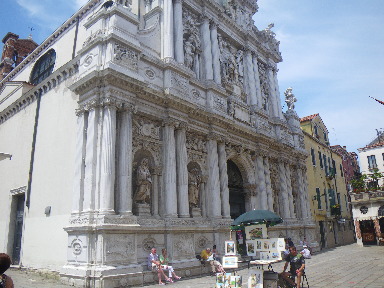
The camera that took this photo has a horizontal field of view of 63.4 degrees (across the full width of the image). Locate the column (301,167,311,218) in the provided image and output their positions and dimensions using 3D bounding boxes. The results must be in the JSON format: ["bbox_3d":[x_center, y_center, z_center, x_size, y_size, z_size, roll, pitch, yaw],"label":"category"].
[{"bbox_3d":[9.046,3.898,24.484,0.487,4.116,0.487,-16,-21,39],"label":"column"}]

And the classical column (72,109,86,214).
[{"bbox_3d":[-4.848,0.633,13.329,0.593,4.836,0.593,-15,-21,39],"label":"classical column"}]

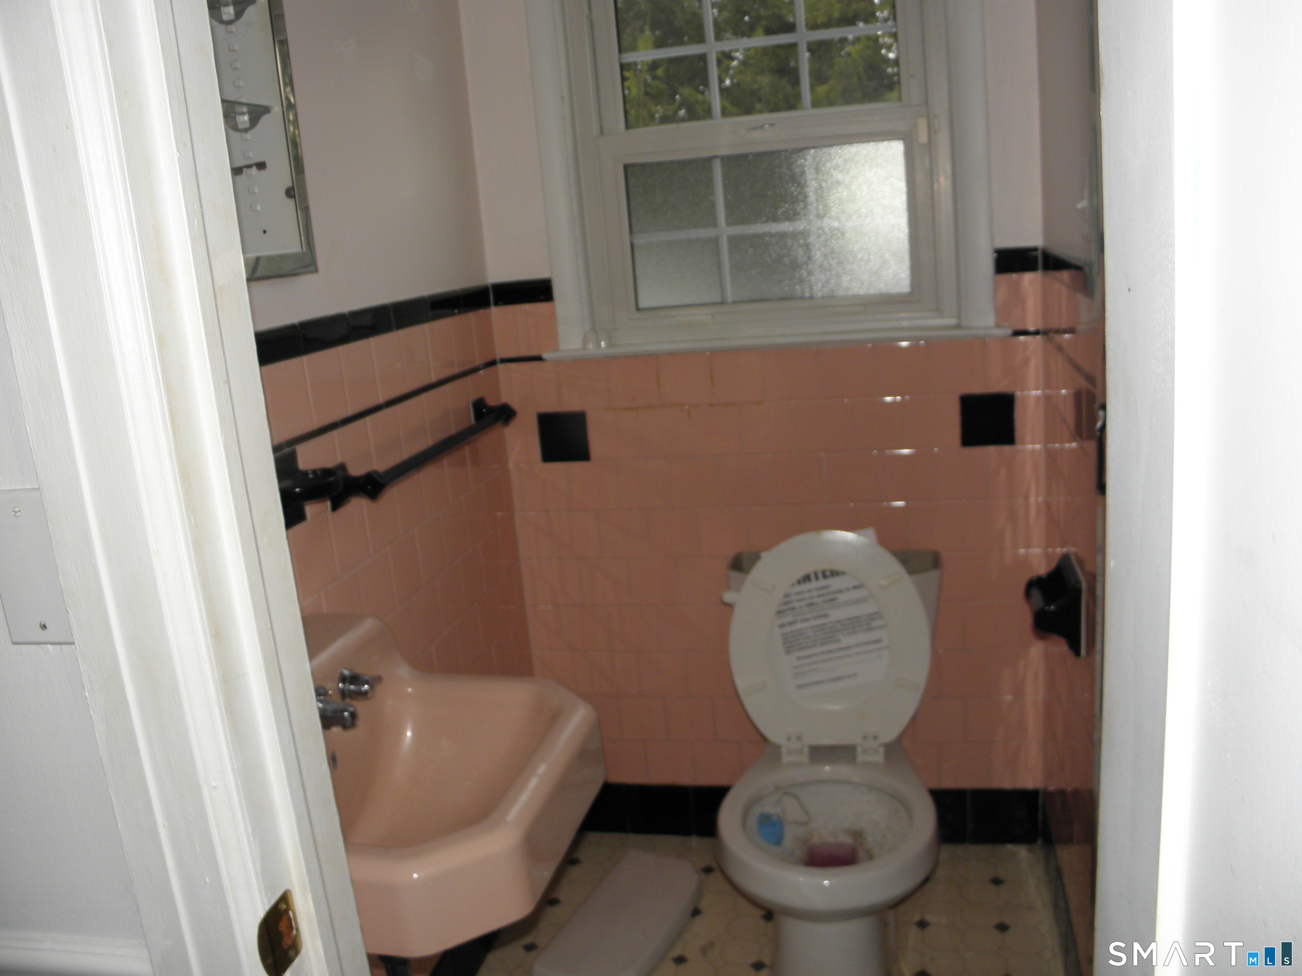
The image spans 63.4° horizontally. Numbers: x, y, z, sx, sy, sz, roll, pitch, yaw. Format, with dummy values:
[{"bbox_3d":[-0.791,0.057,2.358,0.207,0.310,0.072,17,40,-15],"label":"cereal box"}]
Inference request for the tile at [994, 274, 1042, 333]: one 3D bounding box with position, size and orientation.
[{"bbox_3d":[0.691,-0.356,2.007,0.097,0.108,0.009,-2,14,12],"label":"tile"}]

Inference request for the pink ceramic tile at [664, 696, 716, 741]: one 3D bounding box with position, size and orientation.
[{"bbox_3d":[0.087,0.519,2.382,0.108,0.108,0.009,-2,14,13],"label":"pink ceramic tile"}]

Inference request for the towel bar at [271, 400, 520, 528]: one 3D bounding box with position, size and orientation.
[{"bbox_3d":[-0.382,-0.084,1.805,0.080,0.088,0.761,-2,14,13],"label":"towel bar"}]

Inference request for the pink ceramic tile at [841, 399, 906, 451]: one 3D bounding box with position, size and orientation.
[{"bbox_3d":[0.456,-0.133,2.145,0.108,0.108,0.010,-2,14,11],"label":"pink ceramic tile"}]

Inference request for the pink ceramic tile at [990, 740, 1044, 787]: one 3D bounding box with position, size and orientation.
[{"bbox_3d":[0.791,0.595,2.275,0.108,0.108,0.010,-2,14,11],"label":"pink ceramic tile"}]

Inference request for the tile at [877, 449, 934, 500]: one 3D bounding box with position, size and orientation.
[{"bbox_3d":[0.524,-0.026,2.161,0.108,0.108,0.010,-2,14,11],"label":"tile"}]

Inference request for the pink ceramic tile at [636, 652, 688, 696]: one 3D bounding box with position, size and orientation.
[{"bbox_3d":[0.026,0.415,2.357,0.108,0.108,0.009,-2,14,12],"label":"pink ceramic tile"}]

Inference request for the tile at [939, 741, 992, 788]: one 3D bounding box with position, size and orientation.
[{"bbox_3d":[0.676,0.597,2.269,0.108,0.108,0.009,-2,14,12],"label":"tile"}]

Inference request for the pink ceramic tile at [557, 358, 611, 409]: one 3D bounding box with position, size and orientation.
[{"bbox_3d":[-0.144,-0.221,2.220,0.108,0.108,0.009,-2,14,12],"label":"pink ceramic tile"}]

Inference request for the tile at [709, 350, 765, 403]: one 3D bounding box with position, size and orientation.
[{"bbox_3d":[0.179,-0.226,2.160,0.107,0.107,0.010,-2,14,13],"label":"tile"}]

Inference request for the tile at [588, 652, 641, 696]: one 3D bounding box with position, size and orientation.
[{"bbox_3d":[-0.081,0.420,2.388,0.108,0.108,0.010,-2,14,11],"label":"tile"}]

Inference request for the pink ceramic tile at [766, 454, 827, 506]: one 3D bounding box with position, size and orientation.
[{"bbox_3d":[0.306,-0.019,2.196,0.108,0.108,0.009,-2,14,13],"label":"pink ceramic tile"}]

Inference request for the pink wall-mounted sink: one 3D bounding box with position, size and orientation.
[{"bbox_3d":[-0.306,0.335,1.251,0.455,0.225,0.455,-2,14,13],"label":"pink wall-mounted sink"}]

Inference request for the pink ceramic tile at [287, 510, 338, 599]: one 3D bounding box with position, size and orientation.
[{"bbox_3d":[-0.491,0.100,1.527,0.009,0.108,0.108,-2,14,13],"label":"pink ceramic tile"}]

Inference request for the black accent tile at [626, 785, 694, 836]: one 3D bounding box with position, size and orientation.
[{"bbox_3d":[0.022,0.742,2.442,0.155,0.128,0.010,-2,14,13],"label":"black accent tile"}]

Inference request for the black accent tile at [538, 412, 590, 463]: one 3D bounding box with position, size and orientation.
[{"bbox_3d":[-0.186,-0.111,2.268,0.108,0.108,0.010,-2,14,11],"label":"black accent tile"}]

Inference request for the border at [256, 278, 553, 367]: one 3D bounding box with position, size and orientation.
[{"bbox_3d":[-0.363,-0.298,1.792,0.146,0.050,0.884,-2,14,13],"label":"border"}]

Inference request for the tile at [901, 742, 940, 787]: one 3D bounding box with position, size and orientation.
[{"bbox_3d":[0.577,0.608,2.300,0.108,0.108,0.009,-2,14,13],"label":"tile"}]

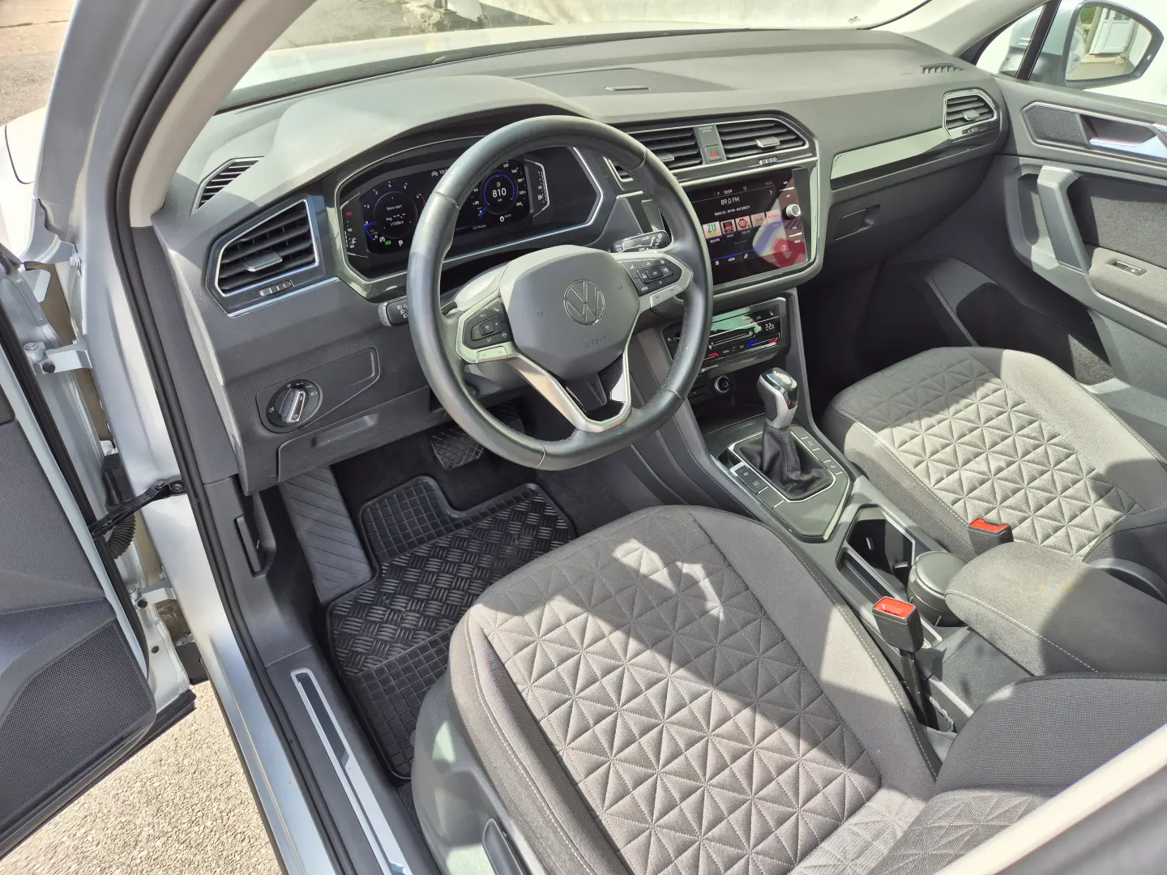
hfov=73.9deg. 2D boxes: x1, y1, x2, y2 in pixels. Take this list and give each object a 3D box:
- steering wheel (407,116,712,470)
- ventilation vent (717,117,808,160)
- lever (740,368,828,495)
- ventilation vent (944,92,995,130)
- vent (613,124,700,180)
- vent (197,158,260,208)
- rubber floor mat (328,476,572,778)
[{"bbox_3d":[-0.017,-0.157,0.861,0.370,0.365,0.090,-20,16,-27],"label":"steering wheel"},{"bbox_3d":[0.263,-0.448,1.163,0.163,0.056,0.035,-17,22,-24],"label":"ventilation vent"},{"bbox_3d":[0.315,-0.019,1.173,0.093,0.165,0.135,-21,41,-28],"label":"lever"},{"bbox_3d":[0.712,-0.605,1.436,0.112,0.066,0.035,-12,21,-18],"label":"ventilation vent"},{"bbox_3d":[0.095,-0.398,1.086,0.153,0.058,0.035,-17,22,-24],"label":"vent"},{"bbox_3d":[-0.393,-0.280,0.850,0.032,0.022,0.098,24,54,16],"label":"vent"},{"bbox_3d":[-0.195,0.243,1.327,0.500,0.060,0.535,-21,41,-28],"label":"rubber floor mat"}]

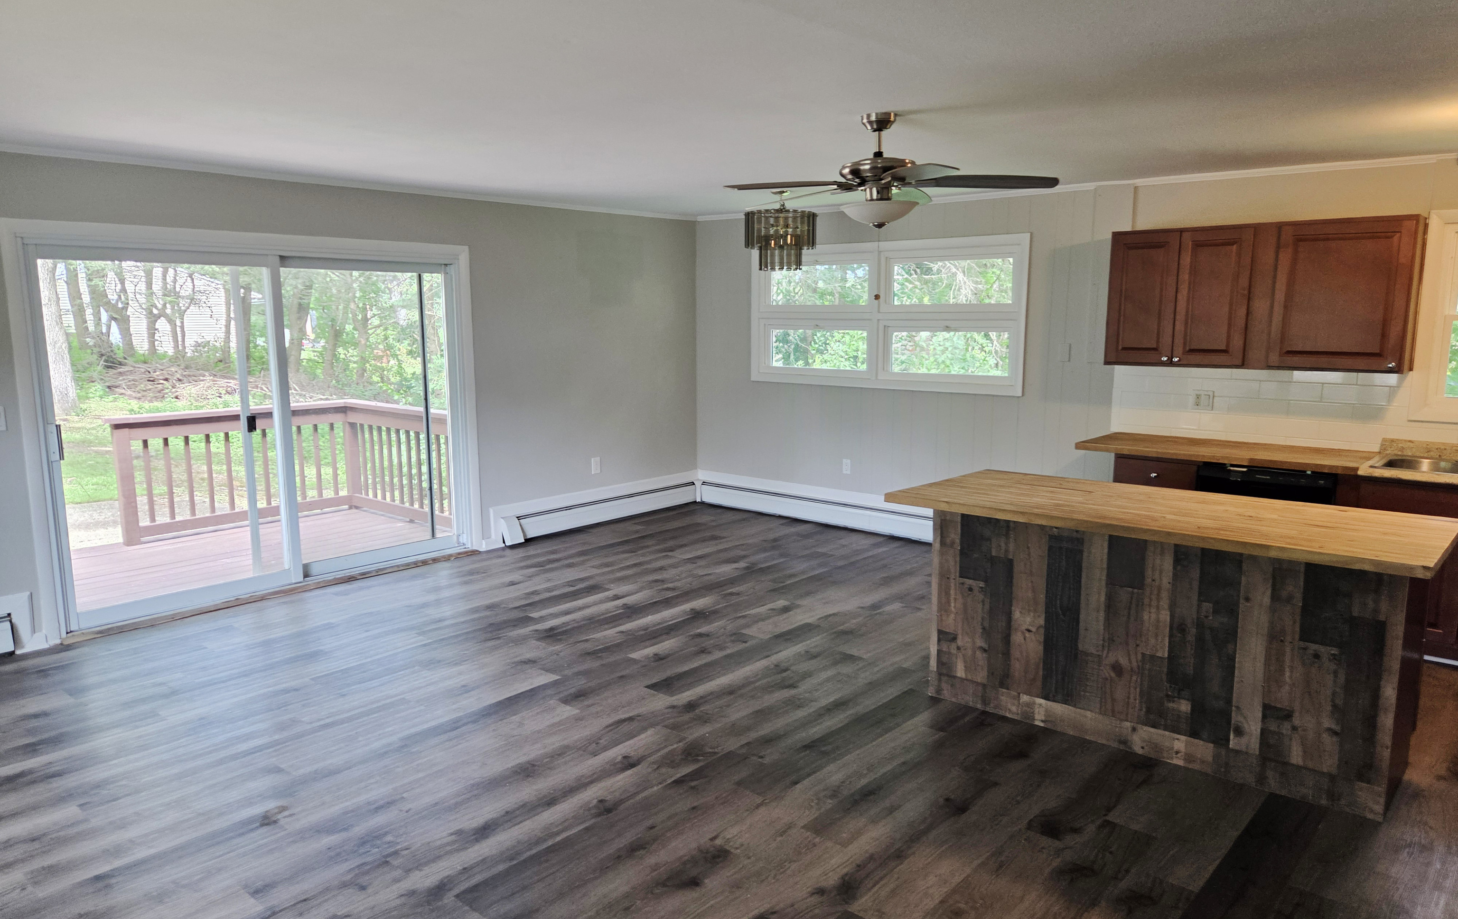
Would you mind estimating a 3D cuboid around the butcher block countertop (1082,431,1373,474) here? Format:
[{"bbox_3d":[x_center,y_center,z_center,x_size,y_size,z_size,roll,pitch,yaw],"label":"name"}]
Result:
[{"bbox_3d":[2.655,-0.044,5.220,1.348,0.040,0.630,7,11,41],"label":"butcher block countertop"}]

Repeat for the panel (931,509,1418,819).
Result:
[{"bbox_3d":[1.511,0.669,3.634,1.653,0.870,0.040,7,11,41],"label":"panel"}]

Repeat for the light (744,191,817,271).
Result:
[{"bbox_3d":[0.347,-1.497,6.382,0.481,0.501,0.481,0,9,0],"label":"light"}]

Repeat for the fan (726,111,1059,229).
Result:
[{"bbox_3d":[0.571,-1.098,3.729,1.340,0.430,1.340,7,11,41],"label":"fan"}]

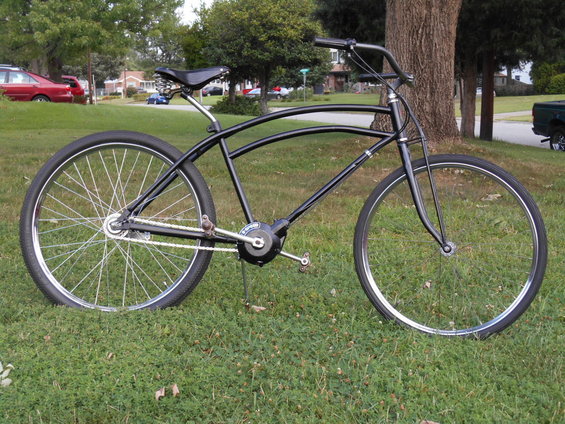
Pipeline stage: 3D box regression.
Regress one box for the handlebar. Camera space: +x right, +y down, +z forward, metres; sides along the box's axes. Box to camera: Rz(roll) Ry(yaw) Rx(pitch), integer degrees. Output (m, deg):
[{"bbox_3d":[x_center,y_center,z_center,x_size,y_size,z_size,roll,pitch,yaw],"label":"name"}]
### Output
[{"bbox_3d":[0.320,-0.494,2.999,0.275,0.105,0.590,2,-3,18],"label":"handlebar"}]

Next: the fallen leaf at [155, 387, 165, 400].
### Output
[{"bbox_3d":[-0.316,0.466,2.220,0.028,0.028,0.030,0,9,0],"label":"fallen leaf"}]

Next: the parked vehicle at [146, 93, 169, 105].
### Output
[{"bbox_3d":[-16.625,-15.097,116.000,1.770,1.460,4.500,-4,10,-24],"label":"parked vehicle"}]

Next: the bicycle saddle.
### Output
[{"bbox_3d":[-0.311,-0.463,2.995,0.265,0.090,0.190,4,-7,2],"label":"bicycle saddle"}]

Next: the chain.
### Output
[{"bbox_3d":[-0.352,0.078,2.887,0.480,0.100,0.014,6,-6,2],"label":"chain"}]

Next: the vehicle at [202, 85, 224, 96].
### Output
[{"bbox_3d":[-10.223,-18.462,133.000,4.500,1.500,1.800,-5,10,-32],"label":"vehicle"}]

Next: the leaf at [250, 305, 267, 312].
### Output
[{"bbox_3d":[-0.085,0.342,3.070,0.053,0.020,0.045,0,9,0],"label":"leaf"}]

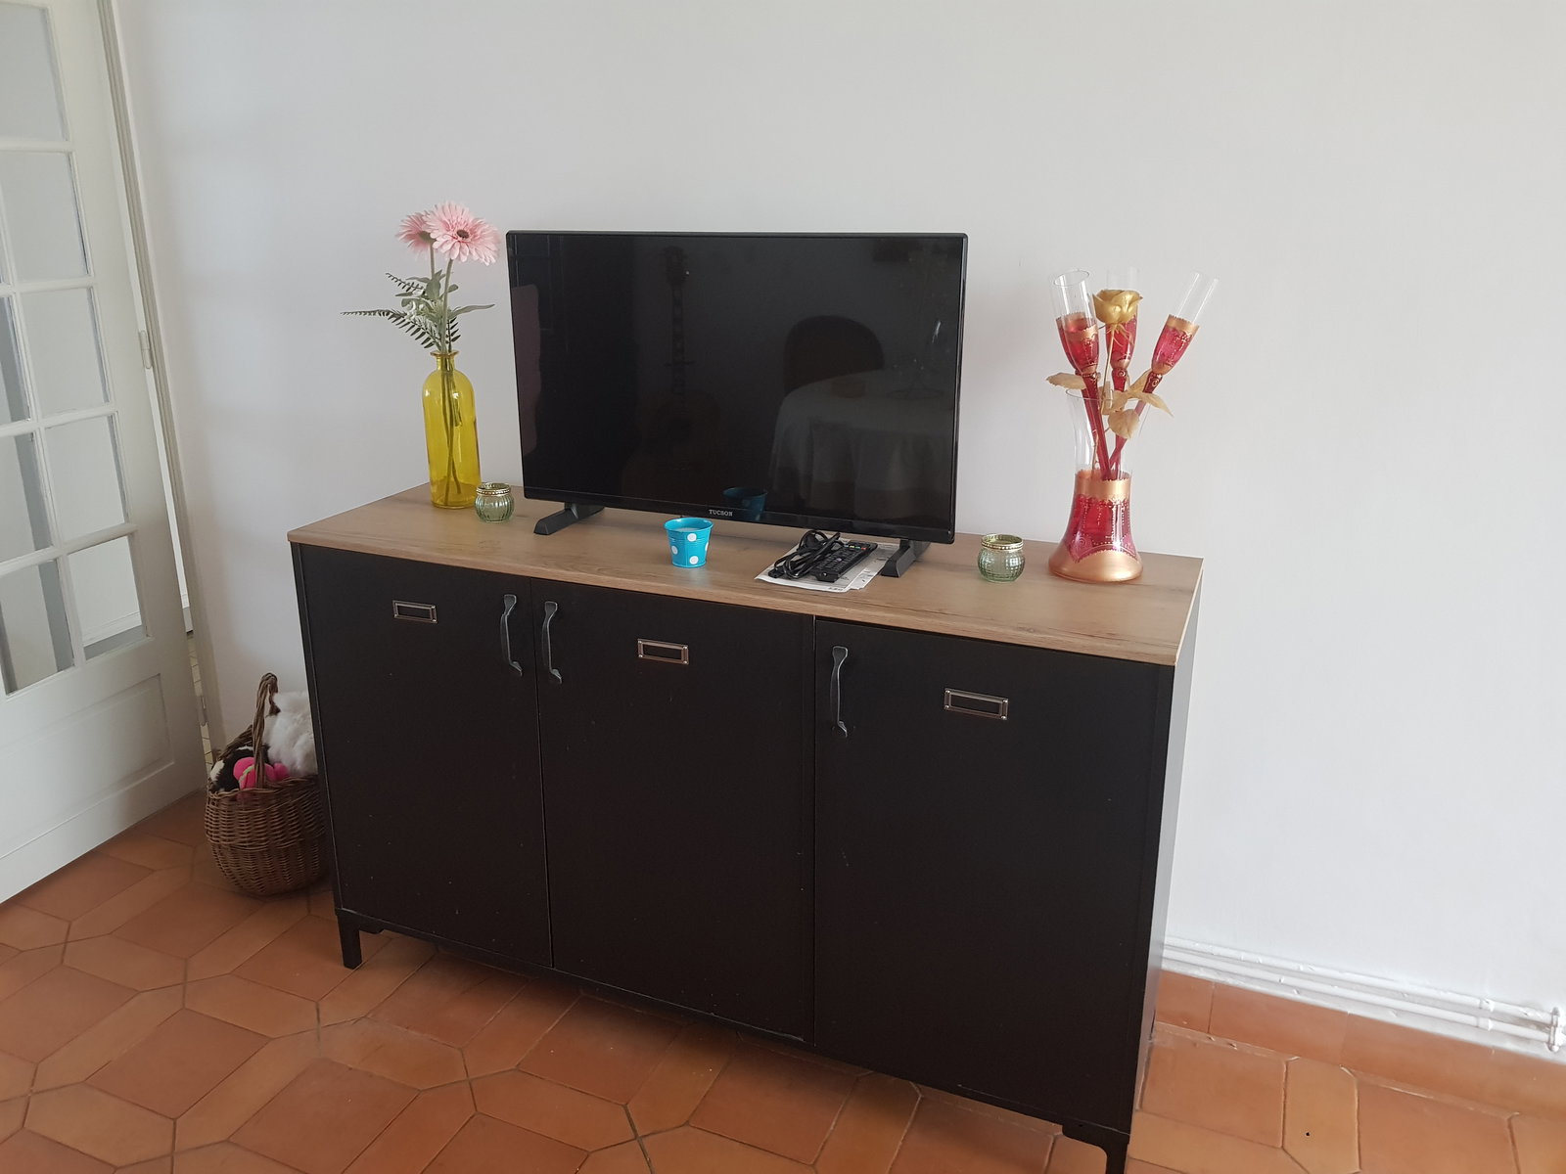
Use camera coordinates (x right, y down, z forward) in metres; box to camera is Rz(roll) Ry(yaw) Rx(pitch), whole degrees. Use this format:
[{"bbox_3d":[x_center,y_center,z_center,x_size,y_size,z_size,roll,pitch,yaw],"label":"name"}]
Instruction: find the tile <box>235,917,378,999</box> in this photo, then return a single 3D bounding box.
[{"bbox_3d":[-0.850,0.681,2.153,0.199,0.012,0.199,8,19,22],"label":"tile"}]

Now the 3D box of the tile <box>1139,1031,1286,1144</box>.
[{"bbox_3d":[0.690,0.801,1.879,0.200,0.016,0.200,8,19,22],"label":"tile"}]

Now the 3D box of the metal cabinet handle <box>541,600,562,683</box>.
[{"bbox_3d":[-0.342,0.087,1.719,0.019,0.127,0.027,8,19,22],"label":"metal cabinet handle"}]

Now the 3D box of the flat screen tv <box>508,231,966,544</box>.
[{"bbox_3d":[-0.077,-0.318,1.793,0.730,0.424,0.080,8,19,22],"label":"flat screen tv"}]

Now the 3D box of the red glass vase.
[{"bbox_3d":[0.453,-0.146,1.664,0.134,0.254,0.134,8,19,22],"label":"red glass vase"}]

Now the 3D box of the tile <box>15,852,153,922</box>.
[{"bbox_3d":[-1.446,0.620,2.422,0.200,0.016,0.200,8,19,22],"label":"tile"}]

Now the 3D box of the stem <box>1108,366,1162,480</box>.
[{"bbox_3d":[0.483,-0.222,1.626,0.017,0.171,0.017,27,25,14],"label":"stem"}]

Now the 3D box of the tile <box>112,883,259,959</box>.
[{"bbox_3d":[-1.162,0.657,2.309,0.200,0.016,0.200,8,19,22],"label":"tile"}]

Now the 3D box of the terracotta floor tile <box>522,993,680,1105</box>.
[{"bbox_3d":[-0.296,0.773,1.958,0.200,0.016,0.200,8,19,22],"label":"terracotta floor tile"}]

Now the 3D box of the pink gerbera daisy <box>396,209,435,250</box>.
[{"bbox_3d":[-0.621,-0.610,2.019,0.065,0.085,0.090,17,24,42],"label":"pink gerbera daisy"}]

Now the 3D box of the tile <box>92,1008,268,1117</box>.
[{"bbox_3d":[-0.986,0.781,1.926,0.200,0.016,0.200,8,19,22],"label":"tile"}]

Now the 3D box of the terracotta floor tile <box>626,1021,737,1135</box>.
[{"bbox_3d":[-0.154,0.774,1.871,0.105,0.012,0.303,8,19,22],"label":"terracotta floor tile"}]

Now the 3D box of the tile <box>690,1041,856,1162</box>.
[{"bbox_3d":[-0.013,0.811,1.844,0.200,0.016,0.200,8,19,22],"label":"tile"}]

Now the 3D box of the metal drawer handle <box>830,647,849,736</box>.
[{"bbox_3d":[0.073,0.143,1.553,0.019,0.127,0.028,8,19,22],"label":"metal drawer handle"}]

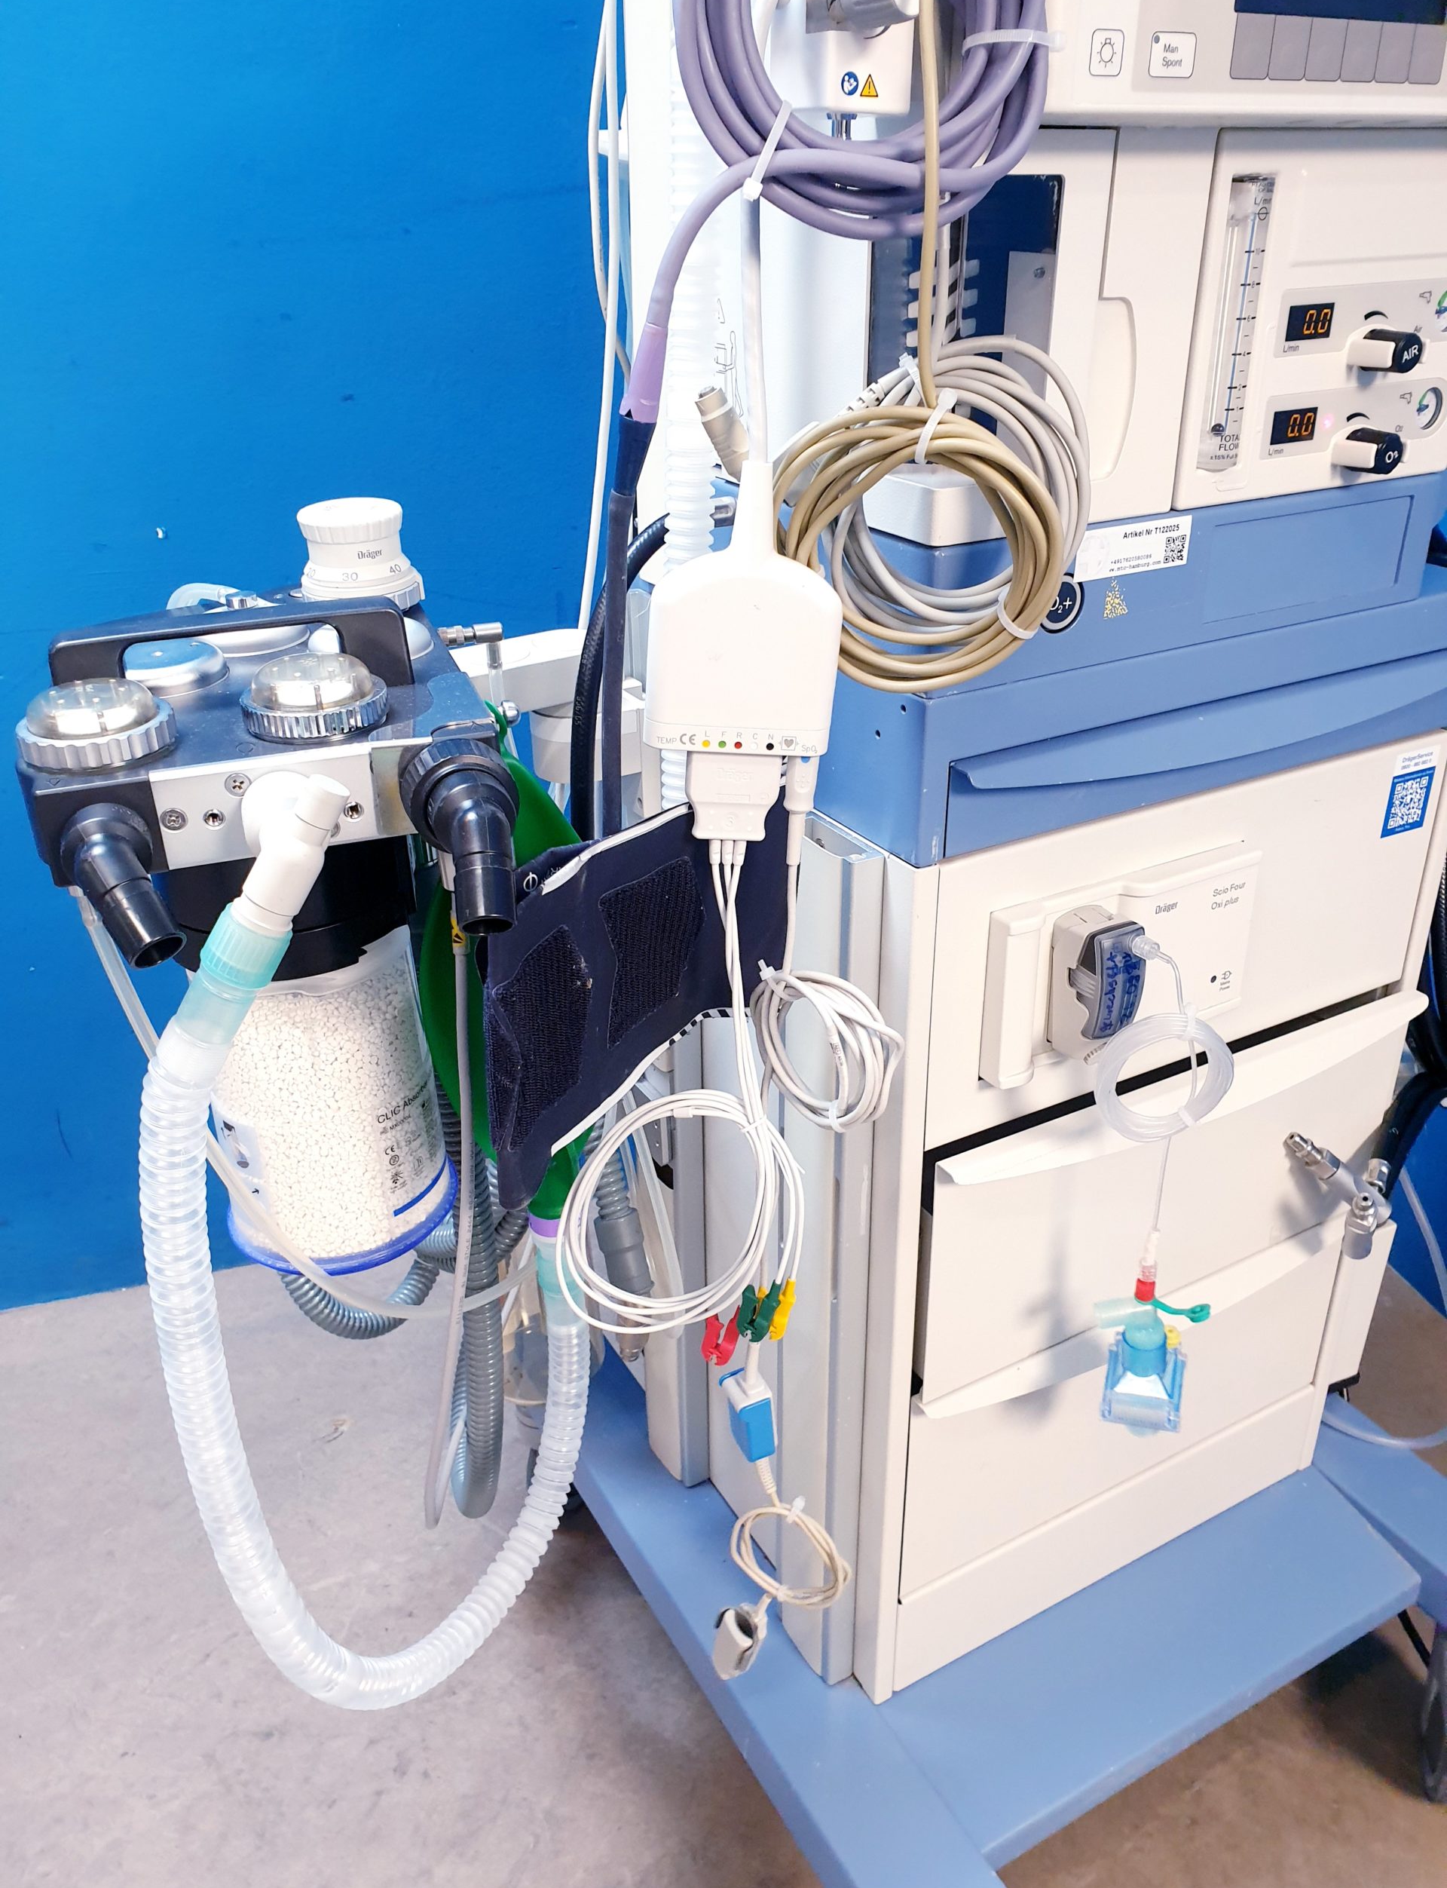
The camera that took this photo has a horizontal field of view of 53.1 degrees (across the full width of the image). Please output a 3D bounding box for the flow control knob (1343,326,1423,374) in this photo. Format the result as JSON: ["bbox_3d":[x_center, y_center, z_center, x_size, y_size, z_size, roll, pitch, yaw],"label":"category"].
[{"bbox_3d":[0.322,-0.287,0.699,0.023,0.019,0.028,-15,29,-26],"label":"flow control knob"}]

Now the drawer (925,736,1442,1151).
[{"bbox_3d":[0.194,-0.067,0.944,0.384,0.166,0.320,-15,29,-26],"label":"drawer"}]

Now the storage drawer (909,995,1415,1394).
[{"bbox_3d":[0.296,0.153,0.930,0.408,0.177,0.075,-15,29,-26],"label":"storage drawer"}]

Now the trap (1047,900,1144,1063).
[{"bbox_3d":[0.194,0.019,0.755,0.037,0.068,0.032,-15,29,-26],"label":"trap"}]

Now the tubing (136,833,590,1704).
[{"bbox_3d":[-0.137,0.157,0.729,0.080,0.566,0.335,8,27,17],"label":"tubing"}]

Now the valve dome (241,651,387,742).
[{"bbox_3d":[-0.156,-0.096,0.553,0.054,0.023,0.054,-13,28,-22],"label":"valve dome"}]

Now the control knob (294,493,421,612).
[{"bbox_3d":[-0.193,-0.205,0.765,0.060,0.052,0.060,-11,28,-20],"label":"control knob"}]

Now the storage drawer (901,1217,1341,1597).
[{"bbox_3d":[0.203,0.244,1.090,0.383,0.169,0.330,-15,29,-26],"label":"storage drawer"}]

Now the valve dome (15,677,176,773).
[{"bbox_3d":[-0.241,-0.088,0.555,0.057,0.026,0.057,-11,28,-20],"label":"valve dome"}]

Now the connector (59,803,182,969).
[{"bbox_3d":[-0.212,-0.018,0.511,0.041,0.049,0.061,-18,31,-30],"label":"connector"}]

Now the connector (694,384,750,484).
[{"bbox_3d":[0.000,-0.233,0.665,0.015,0.048,0.015,-27,22,-19],"label":"connector"}]

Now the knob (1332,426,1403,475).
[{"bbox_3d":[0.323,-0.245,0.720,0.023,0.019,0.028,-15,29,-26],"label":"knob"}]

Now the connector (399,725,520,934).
[{"bbox_3d":[-0.095,-0.039,0.553,0.045,0.067,0.062,-11,28,-20],"label":"connector"}]

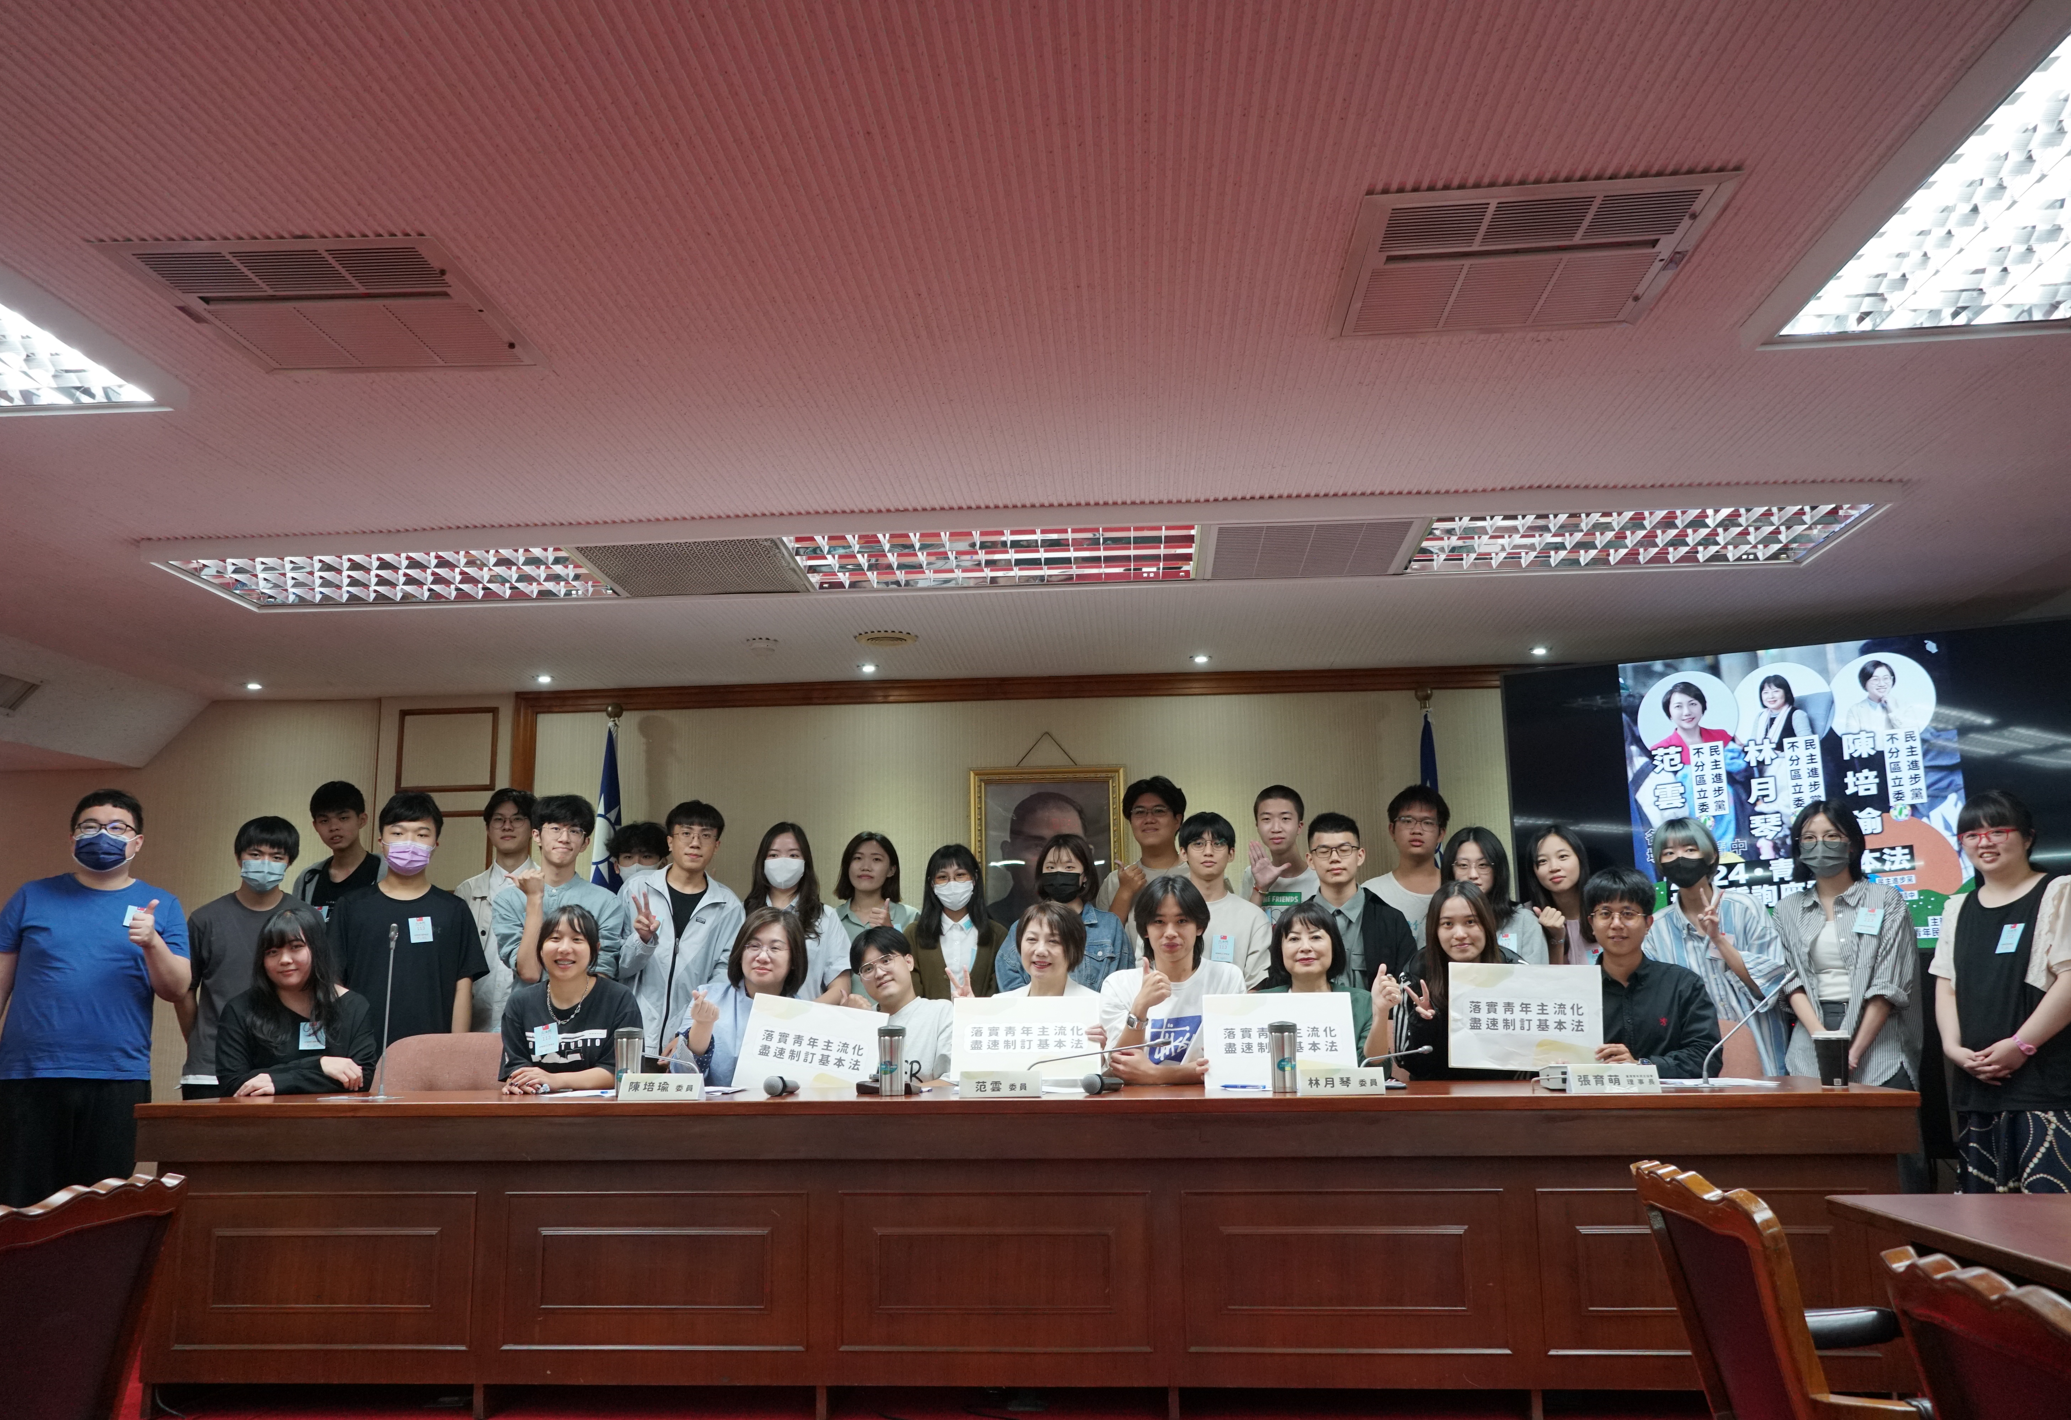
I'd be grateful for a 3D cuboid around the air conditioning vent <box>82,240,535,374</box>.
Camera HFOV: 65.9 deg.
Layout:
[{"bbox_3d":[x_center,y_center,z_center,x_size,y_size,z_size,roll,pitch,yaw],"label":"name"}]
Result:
[{"bbox_3d":[-1.358,-0.782,3.119,0.600,0.050,0.600,-1,-11,3],"label":"air conditioning vent"}]

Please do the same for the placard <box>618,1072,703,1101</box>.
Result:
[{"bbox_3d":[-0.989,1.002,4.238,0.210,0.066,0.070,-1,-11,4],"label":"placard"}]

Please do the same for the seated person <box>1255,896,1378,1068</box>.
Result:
[{"bbox_3d":[0.823,1.222,4.673,0.520,1.325,0.780,-2,-11,4],"label":"seated person"}]

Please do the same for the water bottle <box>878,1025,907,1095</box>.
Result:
[{"bbox_3d":[-0.380,0.941,4.281,0.075,0.182,0.075,-1,-11,3],"label":"water bottle"}]

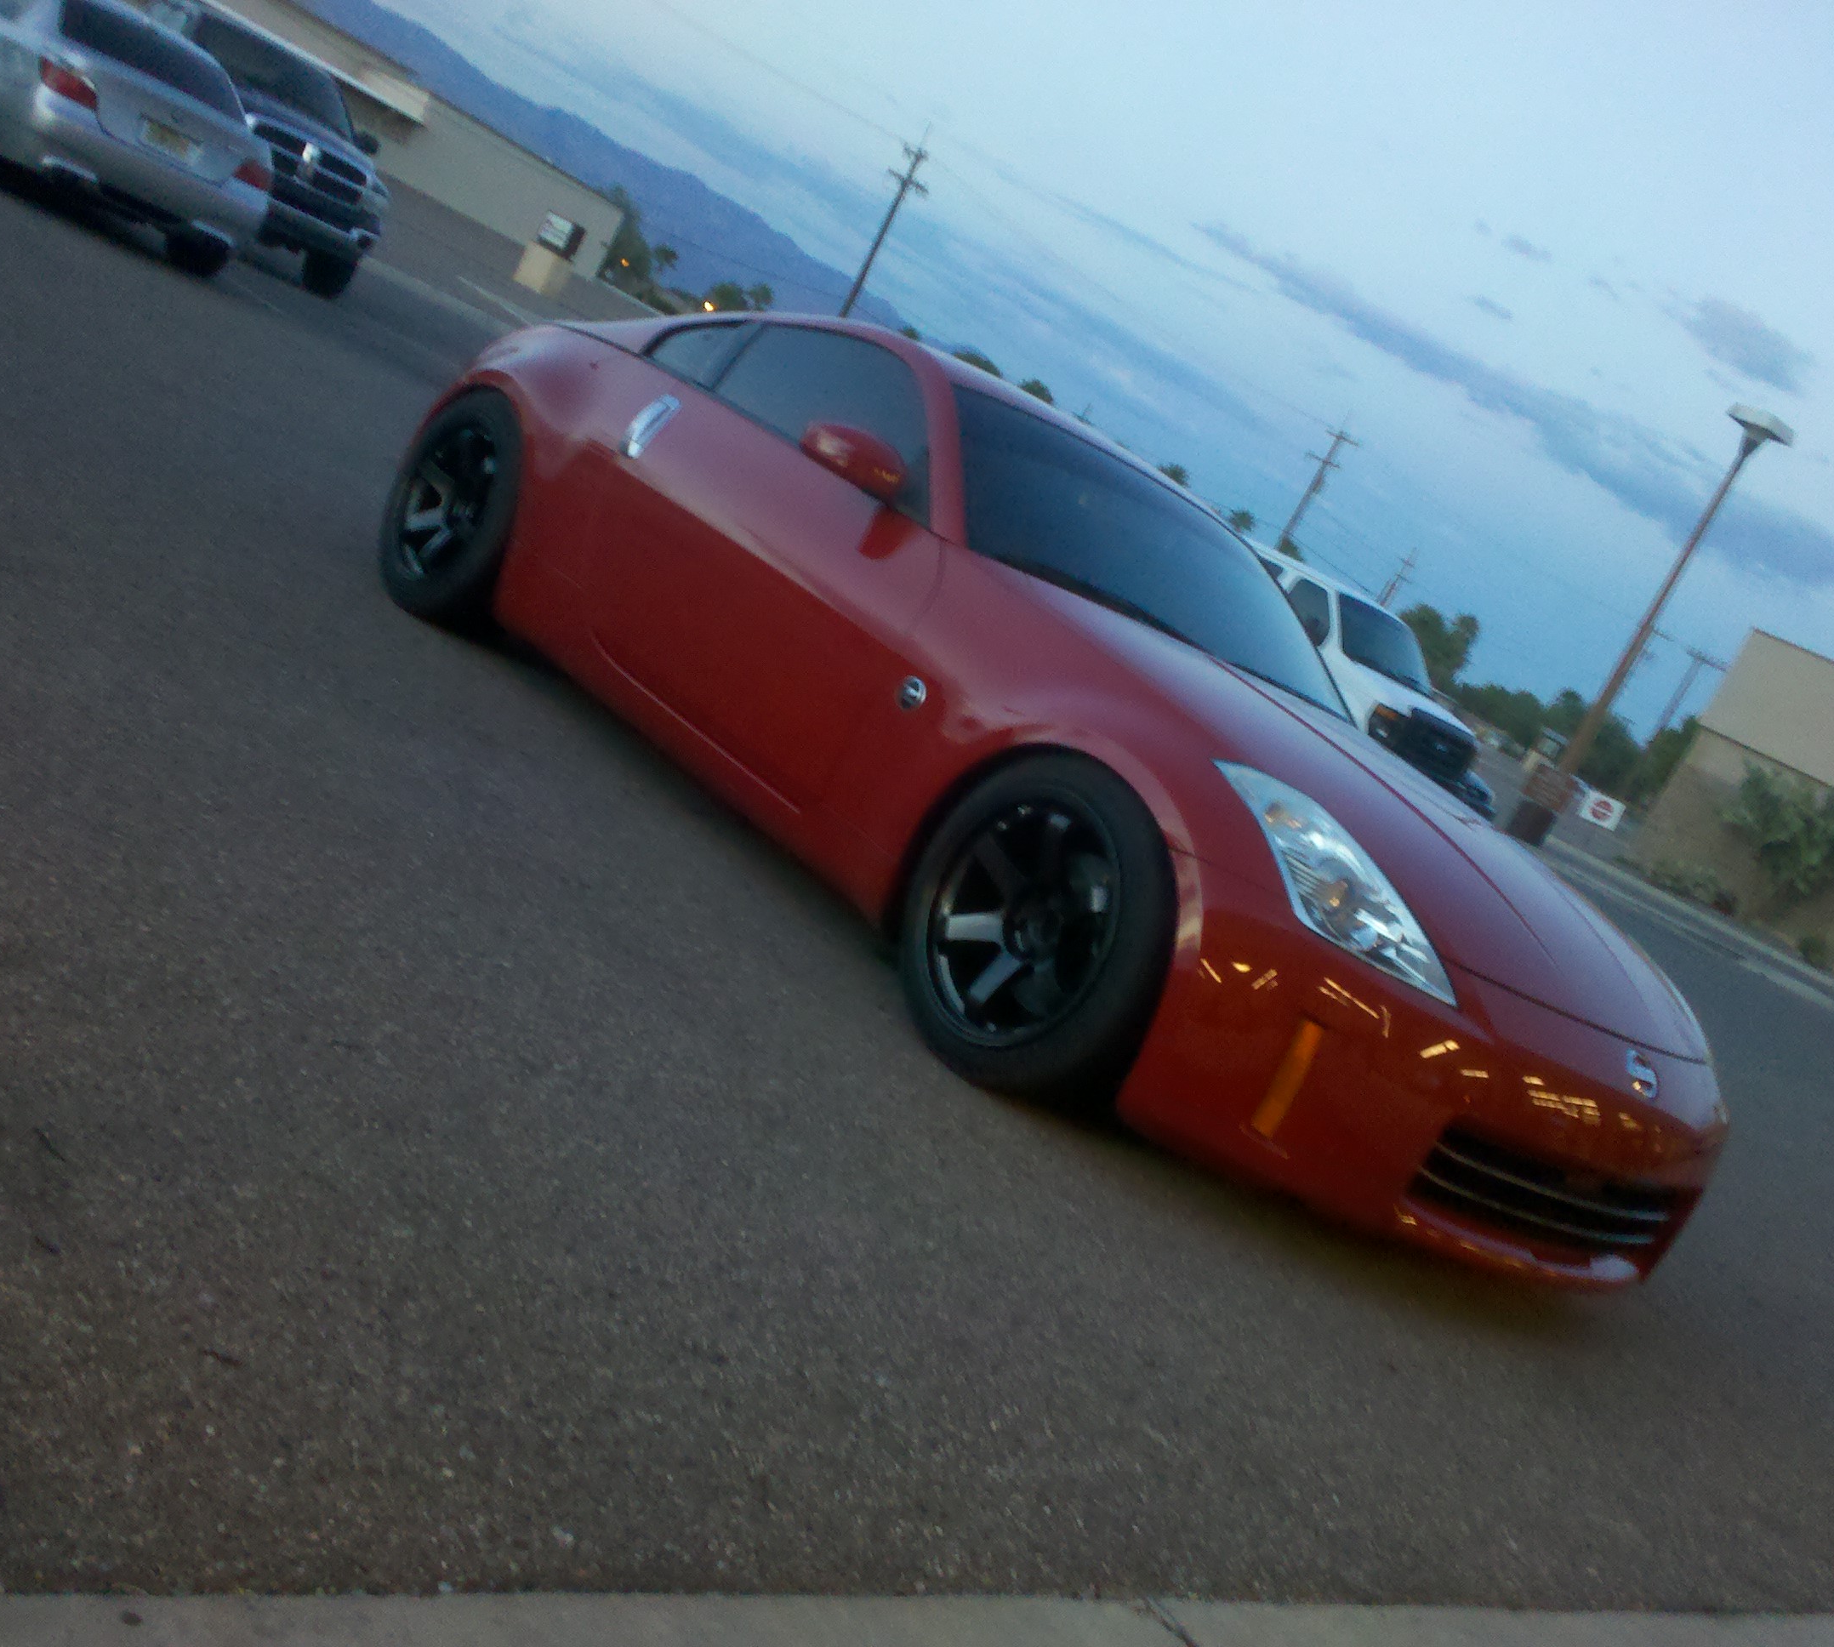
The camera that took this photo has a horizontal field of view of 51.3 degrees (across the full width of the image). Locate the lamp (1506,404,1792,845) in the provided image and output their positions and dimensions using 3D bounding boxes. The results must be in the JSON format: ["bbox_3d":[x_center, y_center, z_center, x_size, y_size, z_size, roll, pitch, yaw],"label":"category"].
[{"bbox_3d":[11.466,-2.998,29.915,0.900,7.400,0.900,18,13,-44],"label":"lamp"}]

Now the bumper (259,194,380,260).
[{"bbox_3d":[-6.401,-6.209,19.400,1.980,0.380,0.420,18,13,-44],"label":"bumper"}]

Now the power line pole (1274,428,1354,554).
[{"bbox_3d":[20.362,-15.670,104.300,2.400,13.000,0.350,28,9,6],"label":"power line pole"}]

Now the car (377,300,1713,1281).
[{"bbox_3d":[0.162,-0.466,5.153,1.830,1.300,4.310,18,13,-44],"label":"car"}]

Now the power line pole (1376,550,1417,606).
[{"bbox_3d":[36.040,-15.618,149.552,2.400,12.500,0.350,28,9,9],"label":"power line pole"}]

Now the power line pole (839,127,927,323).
[{"bbox_3d":[-2.497,-23.450,81.927,2.400,13.000,0.350,25,9,-9],"label":"power line pole"}]

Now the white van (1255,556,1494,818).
[{"bbox_3d":[3.633,-1.920,20.637,2.030,2.100,5.600,19,12,-42],"label":"white van"}]

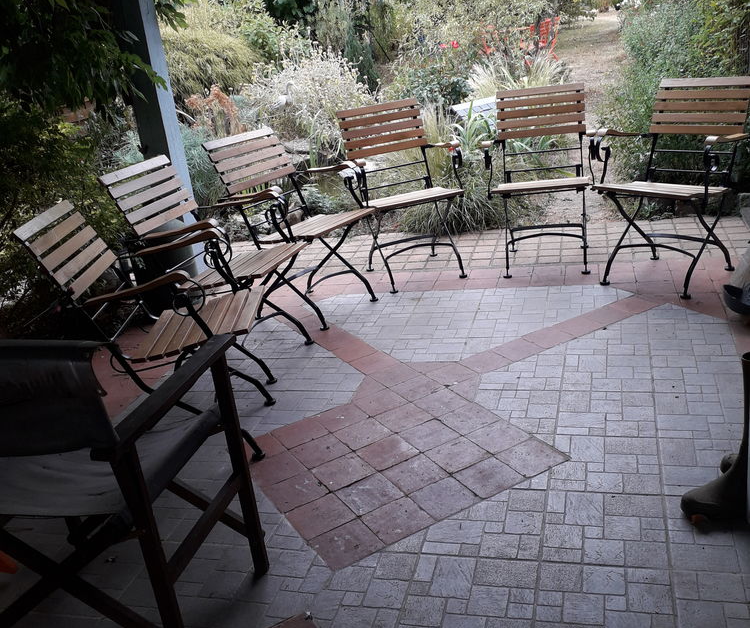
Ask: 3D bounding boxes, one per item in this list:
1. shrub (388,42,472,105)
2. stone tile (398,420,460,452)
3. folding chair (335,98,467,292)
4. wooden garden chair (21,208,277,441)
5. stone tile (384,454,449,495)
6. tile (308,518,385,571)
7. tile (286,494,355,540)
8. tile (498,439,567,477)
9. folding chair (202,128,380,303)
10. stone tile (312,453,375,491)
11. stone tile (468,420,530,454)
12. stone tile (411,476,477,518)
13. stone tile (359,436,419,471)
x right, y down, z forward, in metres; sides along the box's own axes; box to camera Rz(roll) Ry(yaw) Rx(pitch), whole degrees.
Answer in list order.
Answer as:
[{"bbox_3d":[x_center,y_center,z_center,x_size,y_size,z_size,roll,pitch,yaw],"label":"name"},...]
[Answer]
[{"bbox_3d":[0.737,-3.071,10.000,1.080,1.000,1.000,-6,21,6],"label":"shrub"},{"bbox_3d":[0.186,0.423,2.662,0.163,0.020,0.163,-18,23,-25],"label":"stone tile"},{"bbox_3d":[0.152,-0.635,4.130,0.566,0.870,0.650,-12,21,-12],"label":"folding chair"},{"bbox_3d":[-0.724,0.040,2.725,0.660,0.885,0.570,-7,21,2],"label":"wooden garden chair"},{"bbox_3d":[0.123,0.501,2.406,0.160,0.020,0.160,-18,23,-26],"label":"stone tile"},{"bbox_3d":[-0.077,0.646,2.172,0.163,0.020,0.163,-18,23,-25],"label":"tile"},{"bbox_3d":[-0.159,0.605,2.310,0.163,0.020,0.163,-18,23,-25],"label":"tile"},{"bbox_3d":[0.482,0.450,2.413,0.160,0.020,0.160,-18,23,-26],"label":"tile"},{"bbox_3d":[-0.374,-0.434,3.788,0.650,0.870,0.566,9,26,37],"label":"folding chair"},{"bbox_3d":[-0.099,0.517,2.519,0.163,0.020,0.163,-18,23,-25],"label":"stone tile"},{"bbox_3d":[0.399,0.410,2.550,0.160,0.020,0.160,-18,23,-26],"label":"stone tile"},{"bbox_3d":[0.204,0.542,2.269,0.160,0.020,0.160,-18,23,-26],"label":"stone tile"},{"bbox_3d":[0.044,0.459,2.545,0.160,0.020,0.160,-18,23,-26],"label":"stone tile"}]

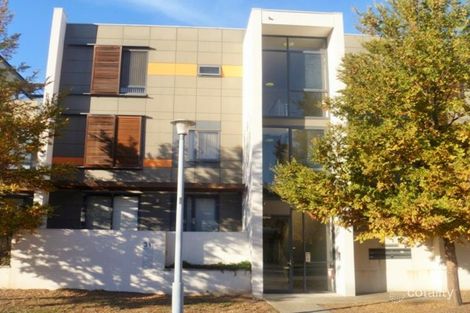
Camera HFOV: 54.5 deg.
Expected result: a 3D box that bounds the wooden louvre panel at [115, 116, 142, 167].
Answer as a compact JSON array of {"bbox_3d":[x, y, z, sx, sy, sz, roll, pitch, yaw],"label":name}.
[{"bbox_3d":[-4.080,-0.572,17.474,0.970,2.006,0.070,1,-13,-3],"label":"wooden louvre panel"}]

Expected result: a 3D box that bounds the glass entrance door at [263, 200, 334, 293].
[{"bbox_3d":[2.098,3.005,15.210,2.443,2.957,0.100,1,-13,-3],"label":"glass entrance door"}]

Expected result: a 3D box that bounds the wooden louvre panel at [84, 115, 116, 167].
[{"bbox_3d":[-5.099,-0.602,17.372,1.079,2.005,0.070,1,-13,-3],"label":"wooden louvre panel"}]

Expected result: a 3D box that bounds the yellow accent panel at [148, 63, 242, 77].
[{"bbox_3d":[-1.579,-3.456,18.383,3.771,0.494,0.060,1,-13,-3],"label":"yellow accent panel"}]

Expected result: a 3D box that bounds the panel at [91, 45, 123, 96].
[{"bbox_3d":[-5.050,-3.436,18.027,1.072,2.055,0.070,1,-13,-3],"label":"panel"}]

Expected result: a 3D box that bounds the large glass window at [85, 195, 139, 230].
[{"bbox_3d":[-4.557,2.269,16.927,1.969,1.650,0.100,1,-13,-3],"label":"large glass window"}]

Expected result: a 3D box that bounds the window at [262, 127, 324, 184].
[{"bbox_3d":[2.116,0.059,15.889,2.413,2.199,0.100,1,-13,-3],"label":"window"}]

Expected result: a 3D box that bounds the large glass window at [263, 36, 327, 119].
[{"bbox_3d":[2.159,-2.900,16.573,2.433,3.146,0.100,1,-13,-3],"label":"large glass window"}]

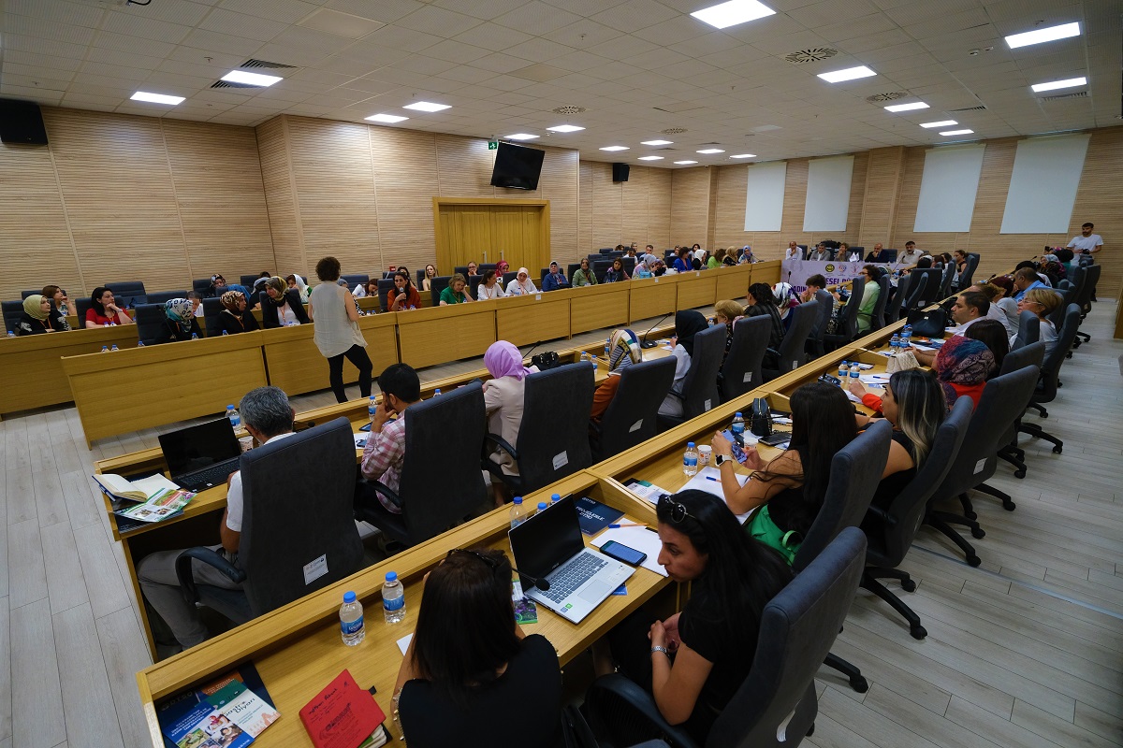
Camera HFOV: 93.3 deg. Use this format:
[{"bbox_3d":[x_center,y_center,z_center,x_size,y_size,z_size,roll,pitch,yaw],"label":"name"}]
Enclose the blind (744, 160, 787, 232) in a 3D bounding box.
[{"bbox_3d":[6.500,-5.619,16.964,1.221,2.034,0.060,14,22,43],"label":"blind"}]

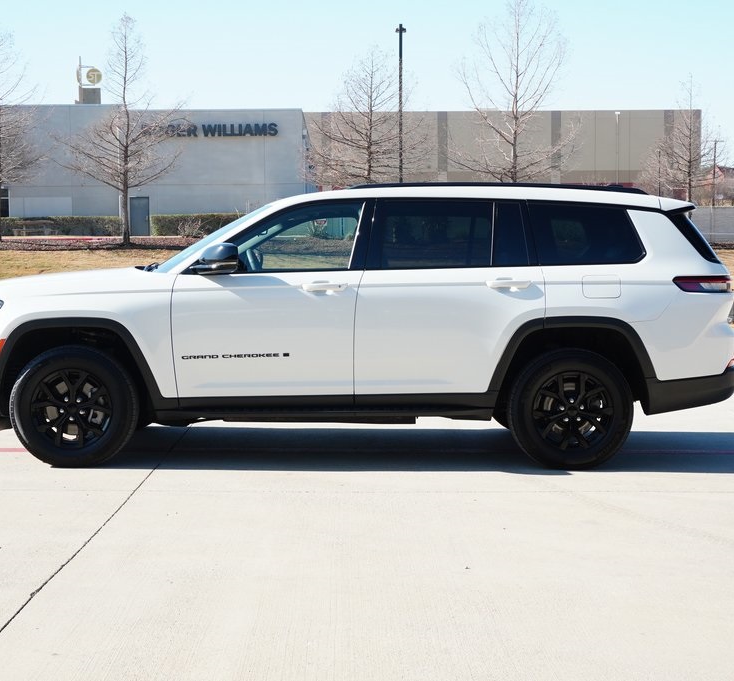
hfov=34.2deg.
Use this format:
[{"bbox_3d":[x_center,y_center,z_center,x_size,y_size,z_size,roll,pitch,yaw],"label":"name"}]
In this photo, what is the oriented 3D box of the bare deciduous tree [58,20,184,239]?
[{"bbox_3d":[-9.258,-7.859,44.651,4.599,8.509,4.599,0,5,0],"label":"bare deciduous tree"}]

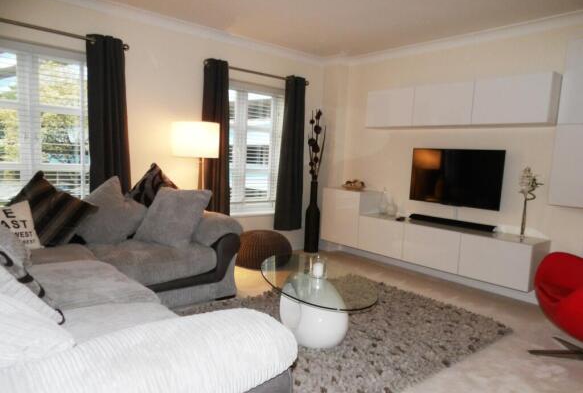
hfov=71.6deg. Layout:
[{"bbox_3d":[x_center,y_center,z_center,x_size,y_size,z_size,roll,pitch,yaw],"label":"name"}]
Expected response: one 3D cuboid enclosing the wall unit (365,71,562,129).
[{"bbox_3d":[1.519,-0.872,3.896,0.235,0.380,1.800,-5,9,-39],"label":"wall unit"}]

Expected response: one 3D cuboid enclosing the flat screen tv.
[{"bbox_3d":[1.624,-0.191,4.001,0.070,0.550,0.945,-5,9,-39],"label":"flat screen tv"}]

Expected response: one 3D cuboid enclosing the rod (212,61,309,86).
[{"bbox_3d":[-0.327,-1.373,4.542,1.430,0.050,0.070,-5,9,-39],"label":"rod"}]

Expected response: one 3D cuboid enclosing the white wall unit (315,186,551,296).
[{"bbox_3d":[1.301,0.323,4.239,0.400,0.640,2.400,-5,9,-39],"label":"white wall unit"}]

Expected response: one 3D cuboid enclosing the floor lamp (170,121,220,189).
[{"bbox_3d":[-0.919,0.065,3.970,0.460,1.580,0.460,-5,9,-39],"label":"floor lamp"}]

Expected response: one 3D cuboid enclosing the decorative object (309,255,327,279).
[{"bbox_3d":[0.201,0.515,2.963,0.120,0.160,0.120,1,7,0],"label":"decorative object"}]

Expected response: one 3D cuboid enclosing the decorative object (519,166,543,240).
[{"bbox_3d":[2.000,0.077,3.395,0.130,0.595,0.140,-5,9,-39],"label":"decorative object"}]

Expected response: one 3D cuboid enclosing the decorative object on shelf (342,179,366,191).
[{"bbox_3d":[0.749,-0.133,4.856,0.210,0.100,0.240,-5,9,-39],"label":"decorative object on shelf"}]

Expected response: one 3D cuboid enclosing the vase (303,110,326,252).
[{"bbox_3d":[0.296,-0.198,5.176,0.190,1.820,0.190,-5,9,-39],"label":"vase"}]

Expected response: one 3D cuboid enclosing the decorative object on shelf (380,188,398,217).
[{"bbox_3d":[1.095,0.063,4.569,0.130,0.310,0.160,-5,9,-39],"label":"decorative object on shelf"}]

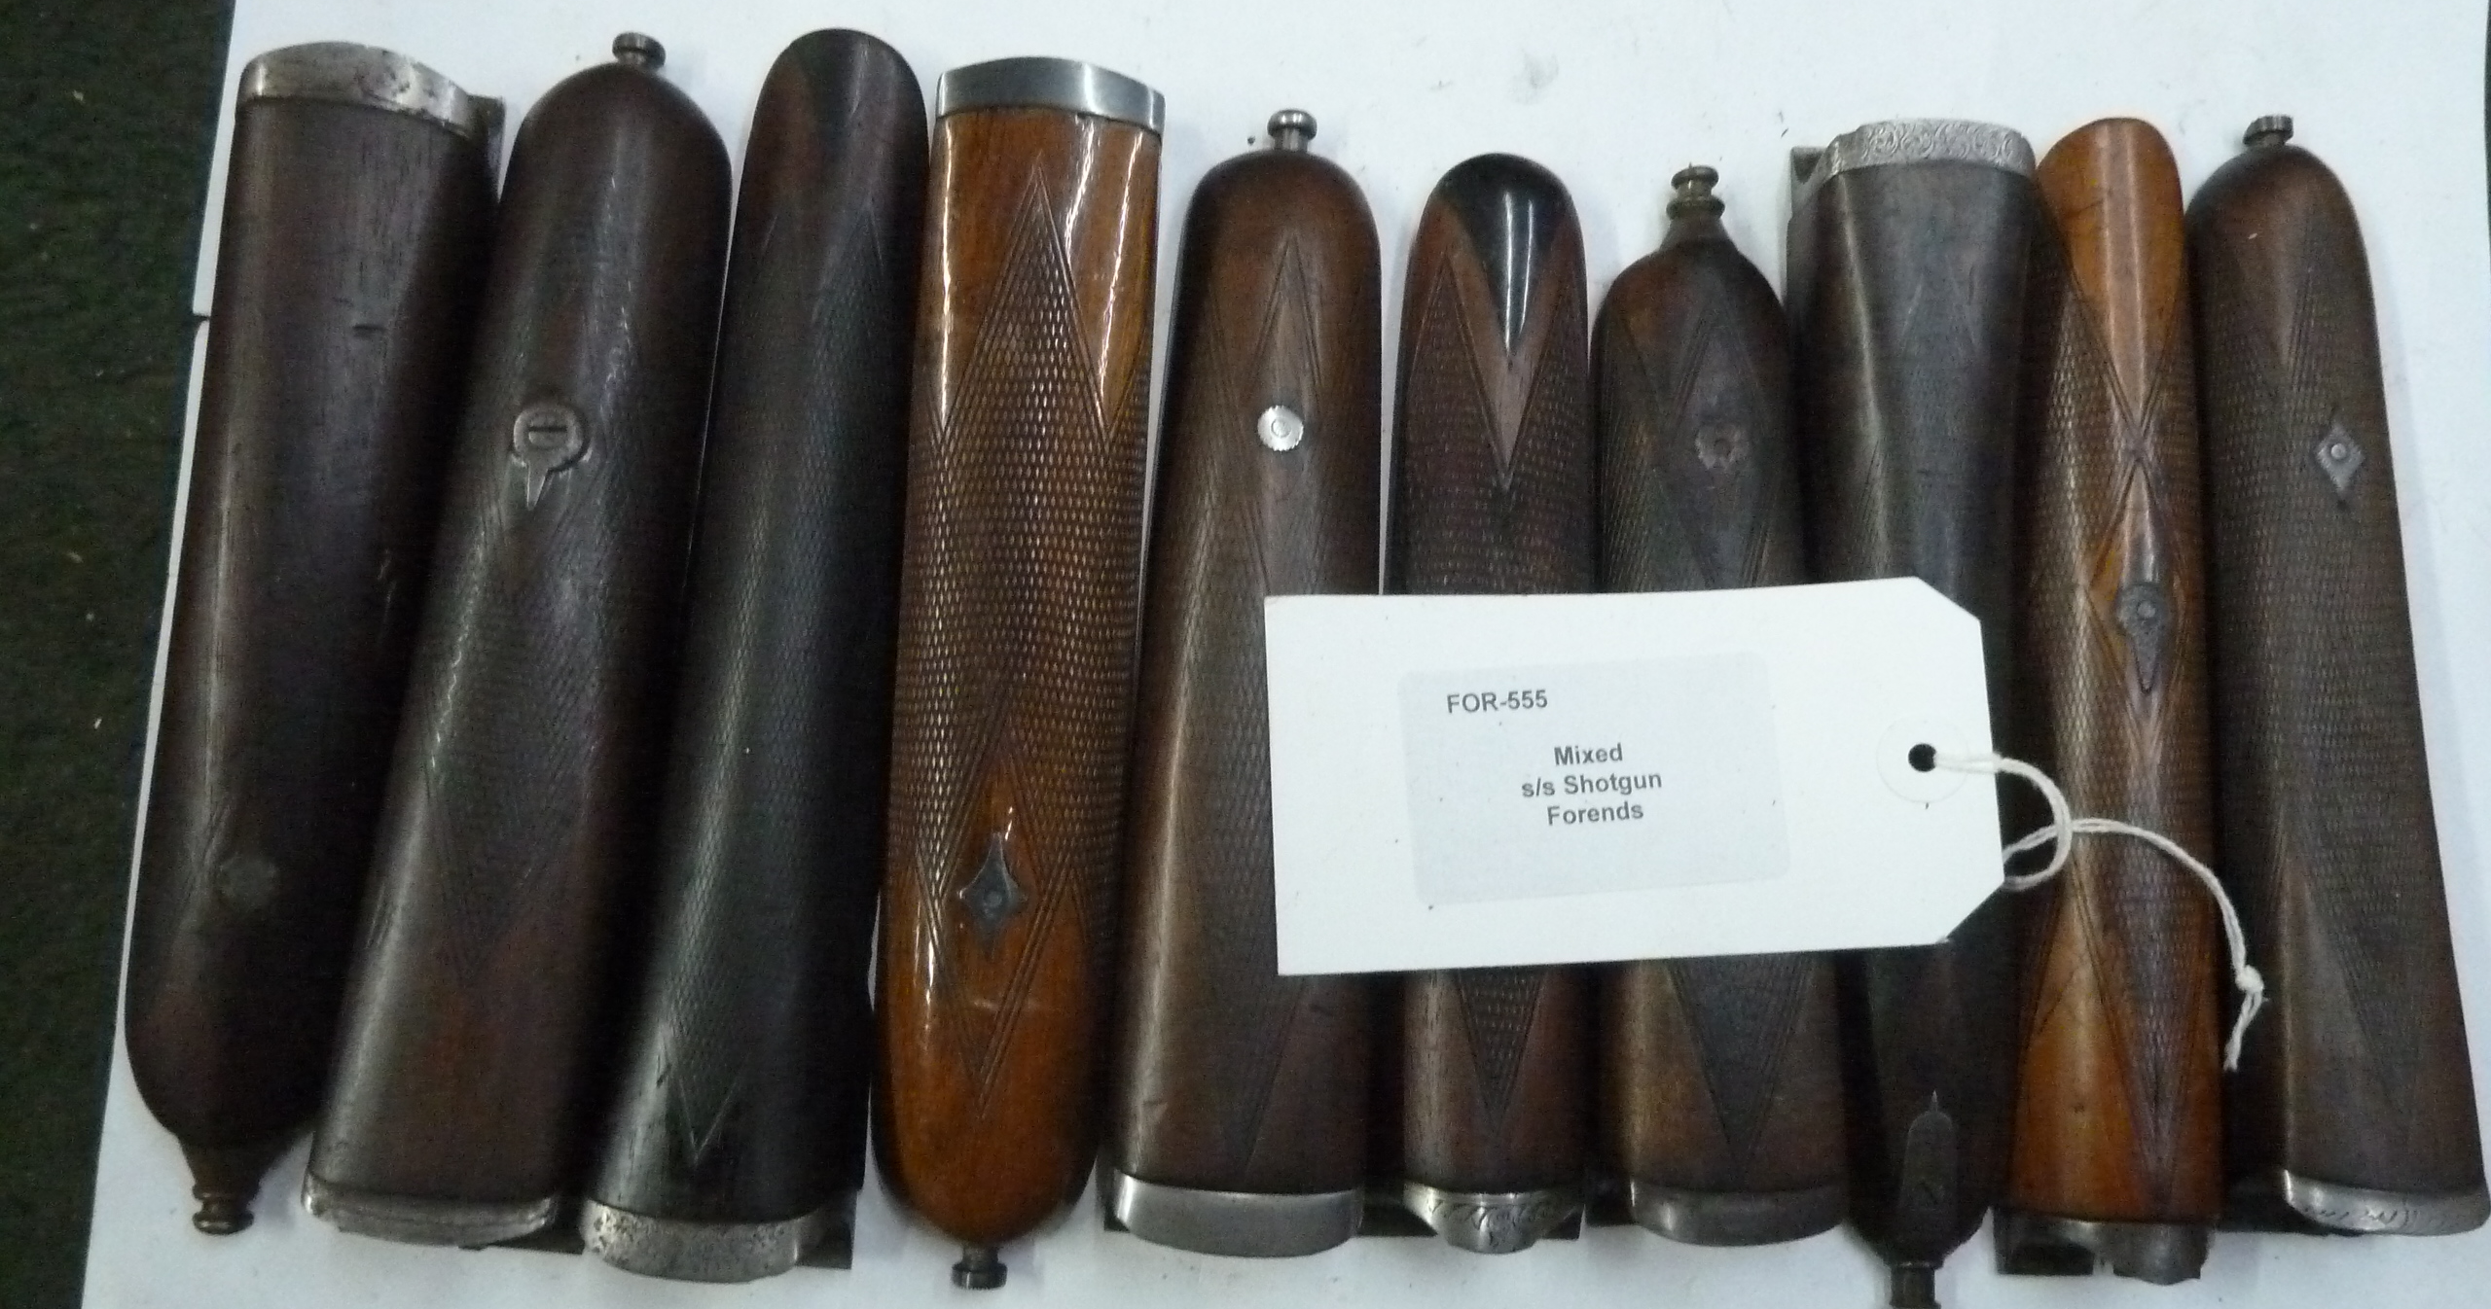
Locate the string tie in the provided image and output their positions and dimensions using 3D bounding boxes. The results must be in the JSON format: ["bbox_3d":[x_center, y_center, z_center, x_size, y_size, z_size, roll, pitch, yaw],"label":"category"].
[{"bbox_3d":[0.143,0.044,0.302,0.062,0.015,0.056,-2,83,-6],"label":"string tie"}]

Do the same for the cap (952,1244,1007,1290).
[{"bbox_3d":[-0.042,0.097,0.285,0.009,0.009,0.007,3,83,-6],"label":"cap"}]

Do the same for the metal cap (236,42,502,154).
[{"bbox_3d":[-0.145,-0.089,0.295,0.039,0.025,0.012,4,83,-6],"label":"metal cap"}]

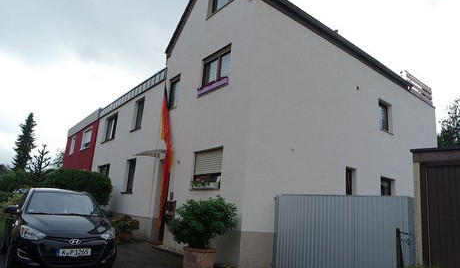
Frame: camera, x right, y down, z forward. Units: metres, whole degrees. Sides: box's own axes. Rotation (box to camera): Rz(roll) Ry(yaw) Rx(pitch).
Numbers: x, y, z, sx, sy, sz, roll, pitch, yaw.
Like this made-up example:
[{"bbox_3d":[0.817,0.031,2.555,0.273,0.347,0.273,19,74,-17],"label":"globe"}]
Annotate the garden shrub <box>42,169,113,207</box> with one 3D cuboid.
[{"bbox_3d":[-6.733,2.777,13.402,3.000,2.430,2.900,14,-16,-36],"label":"garden shrub"}]

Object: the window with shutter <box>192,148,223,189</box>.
[{"bbox_3d":[-0.602,0.986,8.496,0.200,1.090,1.470,14,-16,-36],"label":"window with shutter"}]

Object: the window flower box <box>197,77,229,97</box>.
[{"bbox_3d":[-0.437,-1.369,9.027,0.200,0.250,1.540,14,-16,-36],"label":"window flower box"}]

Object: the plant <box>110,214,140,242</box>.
[{"bbox_3d":[-3.408,3.072,10.043,0.900,0.860,0.930,14,-16,-36],"label":"plant"}]

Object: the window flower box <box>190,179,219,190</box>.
[{"bbox_3d":[-0.612,1.379,8.373,0.200,0.270,1.360,14,-16,-36],"label":"window flower box"}]

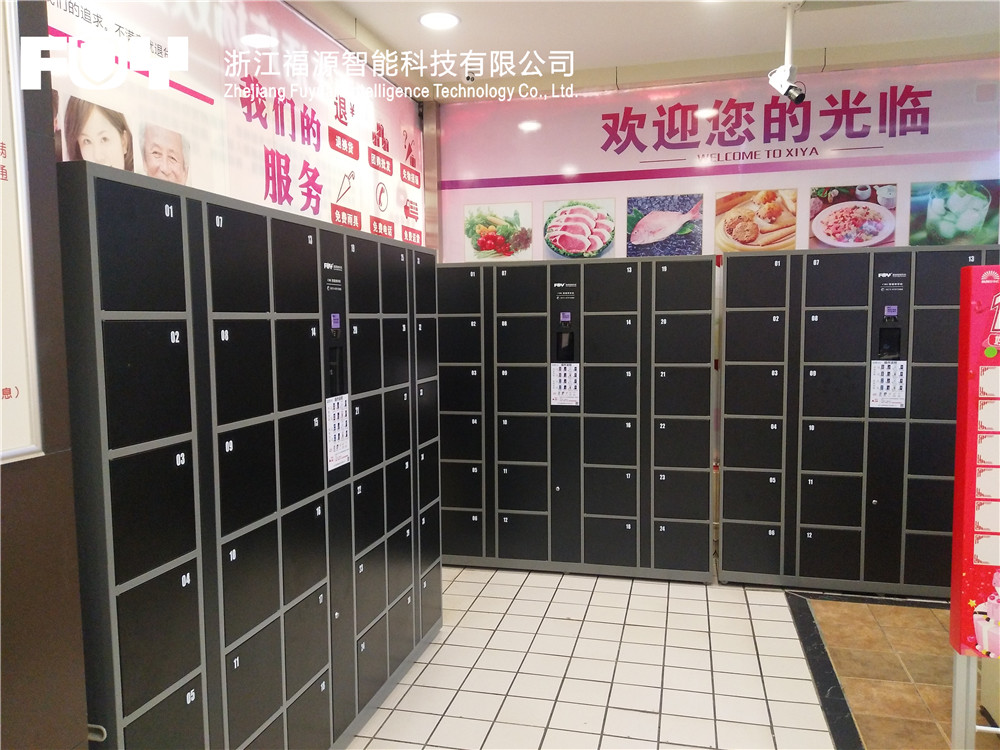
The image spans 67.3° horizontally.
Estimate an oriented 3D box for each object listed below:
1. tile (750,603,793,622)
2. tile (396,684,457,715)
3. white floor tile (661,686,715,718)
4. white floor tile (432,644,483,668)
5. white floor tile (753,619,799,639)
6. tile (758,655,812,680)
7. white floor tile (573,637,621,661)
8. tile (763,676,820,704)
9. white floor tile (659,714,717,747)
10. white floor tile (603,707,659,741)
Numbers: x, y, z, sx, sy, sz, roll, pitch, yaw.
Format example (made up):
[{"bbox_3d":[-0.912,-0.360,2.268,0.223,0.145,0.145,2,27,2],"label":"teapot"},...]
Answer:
[{"bbox_3d":[1.367,1.210,3.805,0.195,0.010,0.195,0,5,14],"label":"tile"},{"bbox_3d":[-0.289,1.296,2.990,0.197,0.010,0.197,1,5,14],"label":"tile"},{"bbox_3d":[0.730,1.282,2.923,0.197,0.010,0.197,1,5,14],"label":"white floor tile"},{"bbox_3d":[-0.192,1.265,3.378,0.195,0.010,0.195,0,5,14],"label":"white floor tile"},{"bbox_3d":[1.320,1.230,3.619,0.197,0.010,0.197,1,5,14],"label":"white floor tile"},{"bbox_3d":[1.222,1.262,3.231,0.197,0.010,0.197,1,5,14],"label":"tile"},{"bbox_3d":[0.440,1.247,3.409,0.196,0.010,0.196,1,5,14],"label":"white floor tile"},{"bbox_3d":[1.173,1.276,3.035,0.195,0.010,0.195,0,5,14],"label":"tile"},{"bbox_3d":[0.681,1.298,2.730,0.197,0.010,0.197,1,5,14],"label":"white floor tile"},{"bbox_3d":[0.488,1.296,2.780,0.196,0.010,0.196,1,5,14],"label":"white floor tile"}]

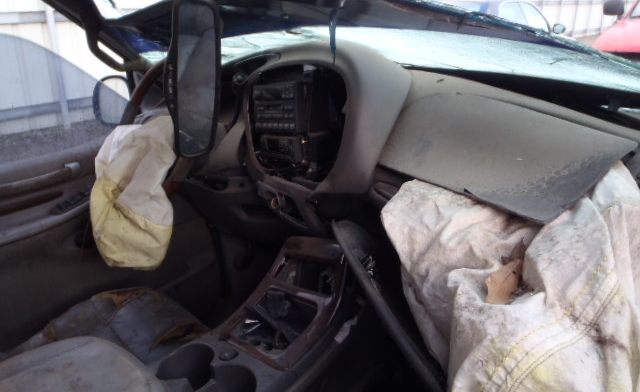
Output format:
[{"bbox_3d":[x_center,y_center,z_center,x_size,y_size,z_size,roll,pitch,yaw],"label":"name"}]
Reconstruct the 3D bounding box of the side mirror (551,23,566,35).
[{"bbox_3d":[3.180,-2.225,6.900,0.190,0.140,0.110,13,22,36],"label":"side mirror"}]

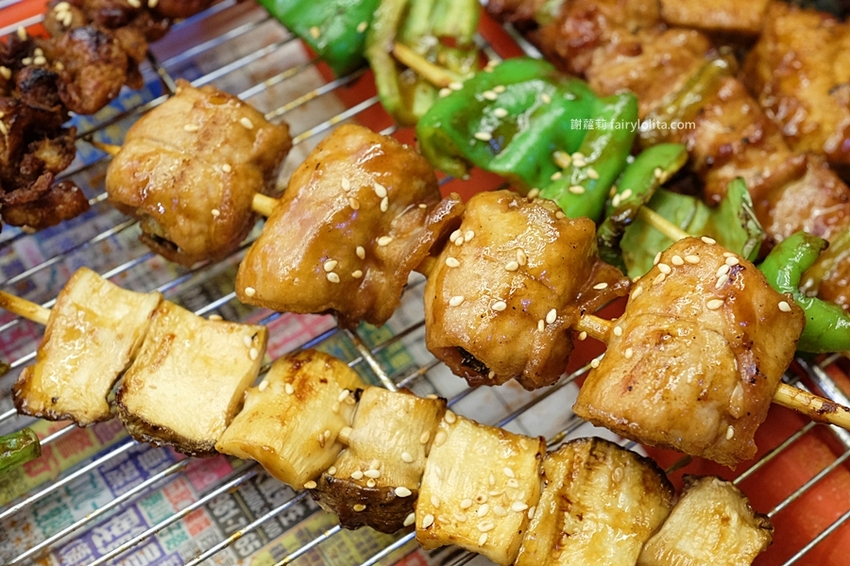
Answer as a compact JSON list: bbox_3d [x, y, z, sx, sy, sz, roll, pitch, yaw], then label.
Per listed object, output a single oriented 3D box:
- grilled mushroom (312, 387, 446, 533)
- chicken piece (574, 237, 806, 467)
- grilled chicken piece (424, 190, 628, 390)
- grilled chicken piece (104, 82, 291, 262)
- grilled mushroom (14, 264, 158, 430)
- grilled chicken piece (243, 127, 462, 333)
[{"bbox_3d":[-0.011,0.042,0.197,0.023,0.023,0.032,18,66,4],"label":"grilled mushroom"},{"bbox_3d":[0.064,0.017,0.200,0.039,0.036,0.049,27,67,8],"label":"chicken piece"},{"bbox_3d":[0.025,0.002,0.207,0.043,0.035,0.042,21,66,5],"label":"grilled chicken piece"},{"bbox_3d":[-0.060,-0.029,0.220,0.034,0.032,0.042,30,67,9],"label":"grilled chicken piece"},{"bbox_3d":[-0.083,0.016,0.204,0.021,0.020,0.037,17,66,3],"label":"grilled mushroom"},{"bbox_3d":[-0.019,-0.015,0.214,0.036,0.034,0.047,25,67,7],"label":"grilled chicken piece"}]

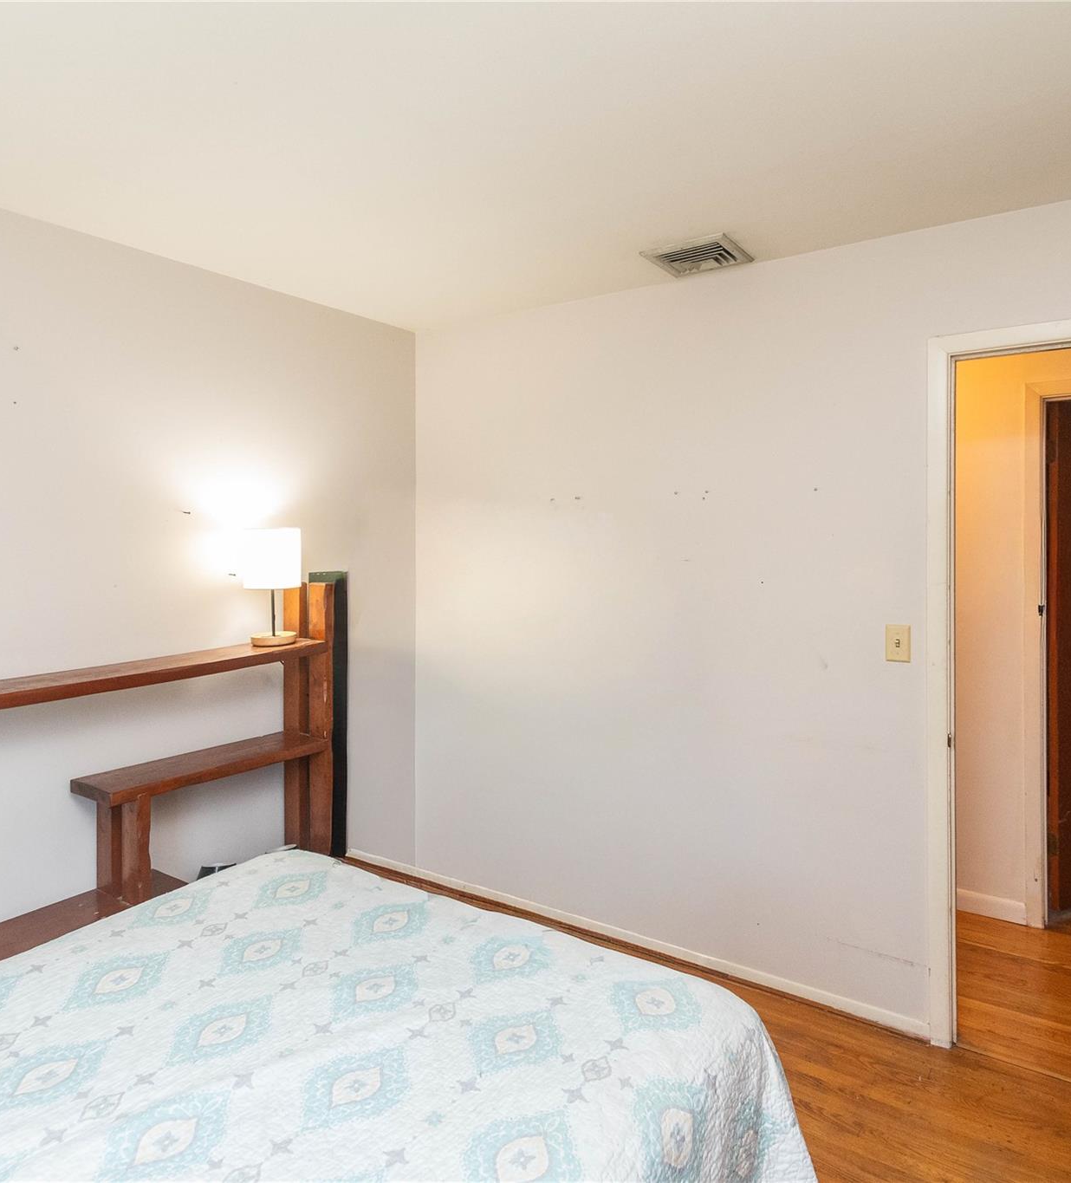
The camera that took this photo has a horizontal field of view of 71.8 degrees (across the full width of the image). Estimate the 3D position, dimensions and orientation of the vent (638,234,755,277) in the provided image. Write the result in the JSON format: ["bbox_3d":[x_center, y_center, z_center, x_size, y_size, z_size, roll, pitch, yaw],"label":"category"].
[{"bbox_3d":[0.520,-1.062,2.360,0.275,0.025,0.260,2,4,34],"label":"vent"}]

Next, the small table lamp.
[{"bbox_3d":[-0.870,-0.016,2.455,0.190,0.395,0.190,2,4,38],"label":"small table lamp"}]

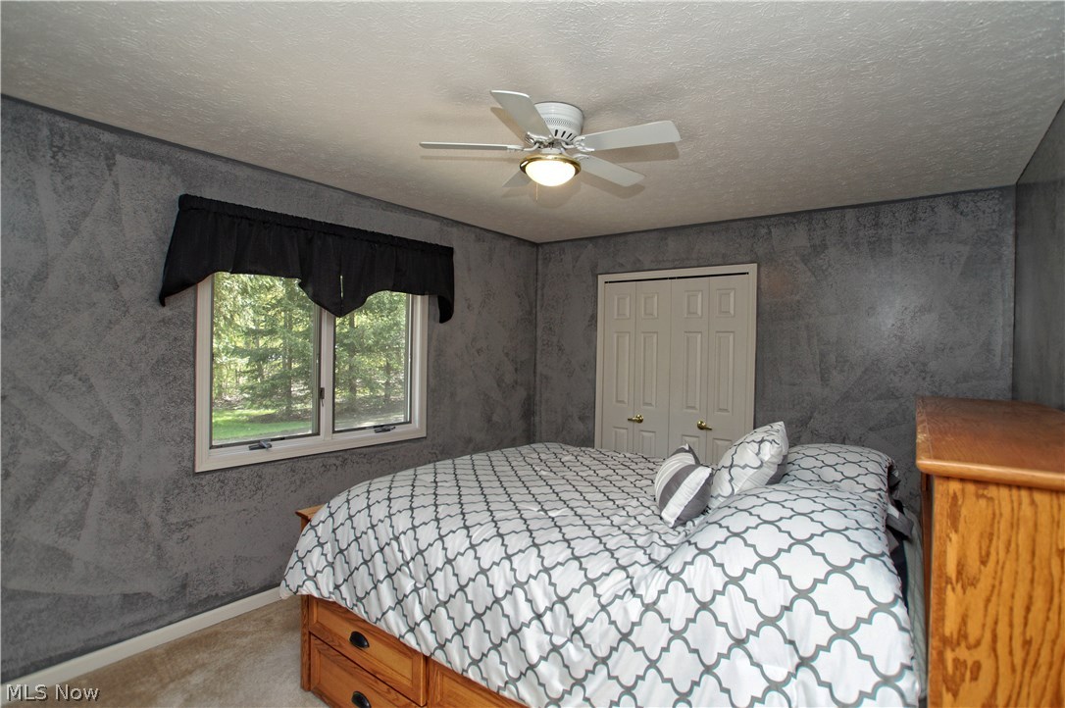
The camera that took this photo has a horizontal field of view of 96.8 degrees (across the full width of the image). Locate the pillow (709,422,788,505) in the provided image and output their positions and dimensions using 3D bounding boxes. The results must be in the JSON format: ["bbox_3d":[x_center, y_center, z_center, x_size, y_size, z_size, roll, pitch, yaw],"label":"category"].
[{"bbox_3d":[1.029,0.511,2.210,0.160,0.400,0.400,41,25,16],"label":"pillow"}]

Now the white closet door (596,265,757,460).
[{"bbox_3d":[1.068,0.397,3.705,1.220,2.100,0.070,1,1,31],"label":"white closet door"}]

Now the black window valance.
[{"bbox_3d":[-1.167,-0.482,2.861,0.120,0.540,1.690,1,1,42],"label":"black window valance"}]

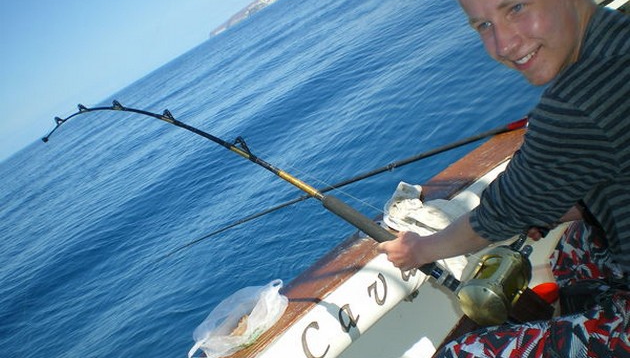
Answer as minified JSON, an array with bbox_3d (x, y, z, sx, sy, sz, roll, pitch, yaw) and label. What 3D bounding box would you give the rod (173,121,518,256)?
[{"bbox_3d":[-0.143,0.125,2.413,0.035,0.060,2.310,-41,11,-35],"label":"rod"}]

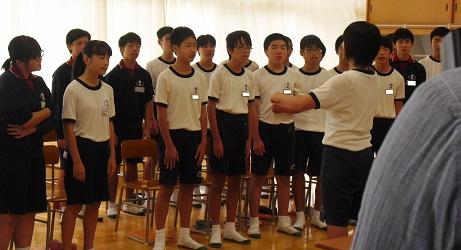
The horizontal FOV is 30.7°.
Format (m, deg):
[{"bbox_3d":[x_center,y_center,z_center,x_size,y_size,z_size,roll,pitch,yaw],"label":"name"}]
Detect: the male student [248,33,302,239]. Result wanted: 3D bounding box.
[{"bbox_3d":[0.358,0.078,6.911,0.450,1.660,0.310,-2,6,-28],"label":"male student"}]

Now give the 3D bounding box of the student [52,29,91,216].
[{"bbox_3d":[-1.385,-0.024,7.611,0.440,1.660,0.300,-4,7,-42],"label":"student"}]

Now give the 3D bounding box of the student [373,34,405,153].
[{"bbox_3d":[1.323,0.062,7.330,0.440,1.650,0.300,3,6,15],"label":"student"}]

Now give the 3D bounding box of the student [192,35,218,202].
[{"bbox_3d":[-0.221,-0.055,8.221,0.440,1.650,0.290,-1,6,-24],"label":"student"}]

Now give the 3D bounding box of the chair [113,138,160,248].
[{"bbox_3d":[-0.632,0.522,6.816,0.390,0.755,0.480,-3,7,-38],"label":"chair"}]

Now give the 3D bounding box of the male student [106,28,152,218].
[{"bbox_3d":[-0.927,-0.010,7.611,0.470,1.650,0.300,-3,7,-36],"label":"male student"}]

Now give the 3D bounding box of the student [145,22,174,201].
[{"bbox_3d":[-0.599,-0.091,8.258,0.440,1.700,0.300,-2,6,-32],"label":"student"}]

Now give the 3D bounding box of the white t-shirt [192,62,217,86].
[{"bbox_3d":[-0.215,-0.333,8.195,0.440,0.590,0.250,-1,6,-24],"label":"white t-shirt"}]

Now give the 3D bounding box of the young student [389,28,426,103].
[{"bbox_3d":[1.673,-0.043,8.080,0.460,1.730,0.300,2,6,8],"label":"young student"}]

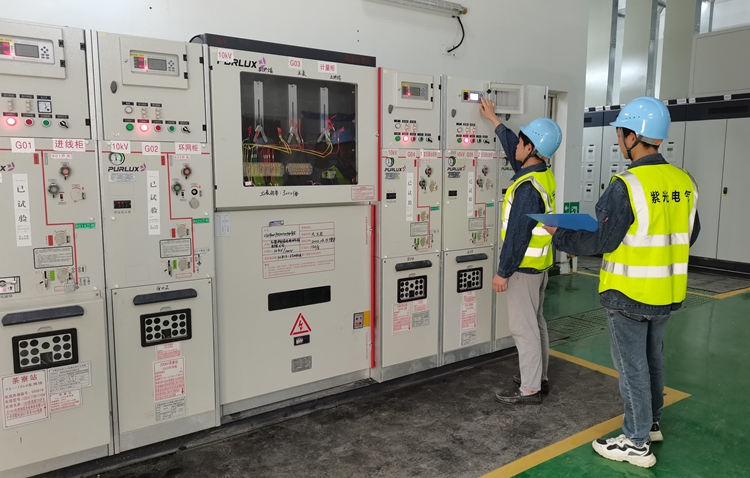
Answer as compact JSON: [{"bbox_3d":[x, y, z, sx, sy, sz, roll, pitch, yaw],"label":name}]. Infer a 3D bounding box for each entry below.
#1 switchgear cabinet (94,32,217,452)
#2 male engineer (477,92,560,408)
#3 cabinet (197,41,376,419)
[{"bbox_3d":[-1.278,0.002,3.093,0.511,1.970,0.850,-5,9,-35],"label":"switchgear cabinet"},{"bbox_3d":[0.850,0.024,3.610,0.710,1.890,0.490,6,9,39],"label":"male engineer"},{"bbox_3d":[-0.651,-0.084,3.554,1.054,2.025,0.900,-5,9,-35],"label":"cabinet"}]

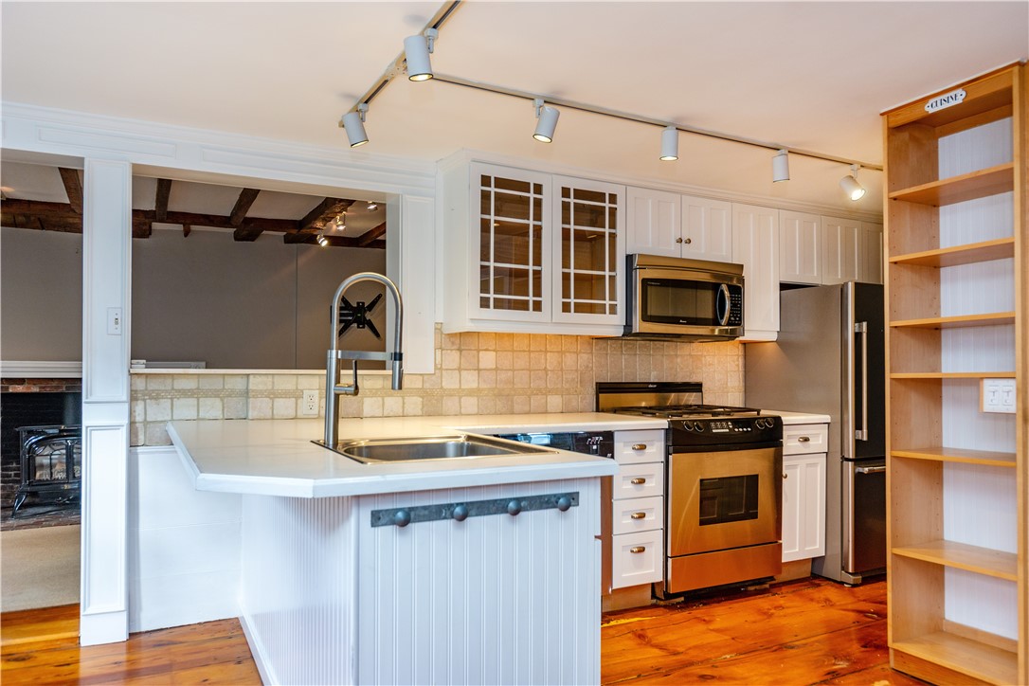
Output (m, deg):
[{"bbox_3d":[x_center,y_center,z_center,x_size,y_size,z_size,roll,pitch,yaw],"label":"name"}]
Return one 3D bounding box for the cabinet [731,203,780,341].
[{"bbox_3d":[1.371,-0.416,4.244,0.390,0.804,0.325,1,-2,-27],"label":"cabinet"}]

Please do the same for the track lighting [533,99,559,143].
[{"bbox_3d":[0.117,-0.823,2.540,0.105,0.155,0.078,1,-2,-21],"label":"track lighting"}]

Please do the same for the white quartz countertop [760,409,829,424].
[{"bbox_3d":[1.457,0.431,4.069,0.391,0.040,0.666,2,-2,-26],"label":"white quartz countertop"}]

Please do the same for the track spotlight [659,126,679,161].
[{"bbox_3d":[0.639,-0.823,2.830,0.072,0.140,0.085,1,-2,-27],"label":"track spotlight"}]

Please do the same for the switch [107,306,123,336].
[{"bbox_3d":[-1.685,-0.090,2.892,0.060,0.116,0.012,2,-2,-26],"label":"switch"}]

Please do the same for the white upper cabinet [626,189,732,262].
[{"bbox_3d":[0.880,-0.657,4.010,0.754,0.380,0.315,2,-2,-26],"label":"white upper cabinet"}]

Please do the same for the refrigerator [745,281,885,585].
[{"bbox_3d":[2.038,0.511,4.248,0.790,1.656,0.790,2,-2,-26],"label":"refrigerator"}]

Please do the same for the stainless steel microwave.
[{"bbox_3d":[0.856,-0.242,3.866,0.765,0.410,0.410,1,-2,-27],"label":"stainless steel microwave"}]

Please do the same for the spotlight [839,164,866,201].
[{"bbox_3d":[1.640,-0.775,3.320,0.080,0.170,0.120,2,-2,-36],"label":"spotlight"}]

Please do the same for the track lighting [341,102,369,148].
[{"bbox_3d":[-0.613,-0.837,2.640,0.105,0.155,0.078,1,-2,-18],"label":"track lighting"}]

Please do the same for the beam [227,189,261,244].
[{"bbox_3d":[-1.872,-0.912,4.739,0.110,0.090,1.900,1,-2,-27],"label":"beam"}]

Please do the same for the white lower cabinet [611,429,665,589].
[{"bbox_3d":[0.459,0.799,3.558,0.303,0.760,0.590,1,-2,-27],"label":"white lower cabinet"}]

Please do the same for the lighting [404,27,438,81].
[{"bbox_3d":[-0.275,-0.847,2.020,0.102,0.145,0.076,1,-2,-28],"label":"lighting"}]

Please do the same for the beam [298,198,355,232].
[{"bbox_3d":[-1.284,-0.897,4.703,0.135,0.115,1.500,1,-2,-27],"label":"beam"}]

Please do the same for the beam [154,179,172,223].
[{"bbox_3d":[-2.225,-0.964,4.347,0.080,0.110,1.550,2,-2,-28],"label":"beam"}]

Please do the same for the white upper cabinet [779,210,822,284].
[{"bbox_3d":[1.728,-0.594,4.423,0.364,0.465,0.315,2,-2,-26],"label":"white upper cabinet"}]

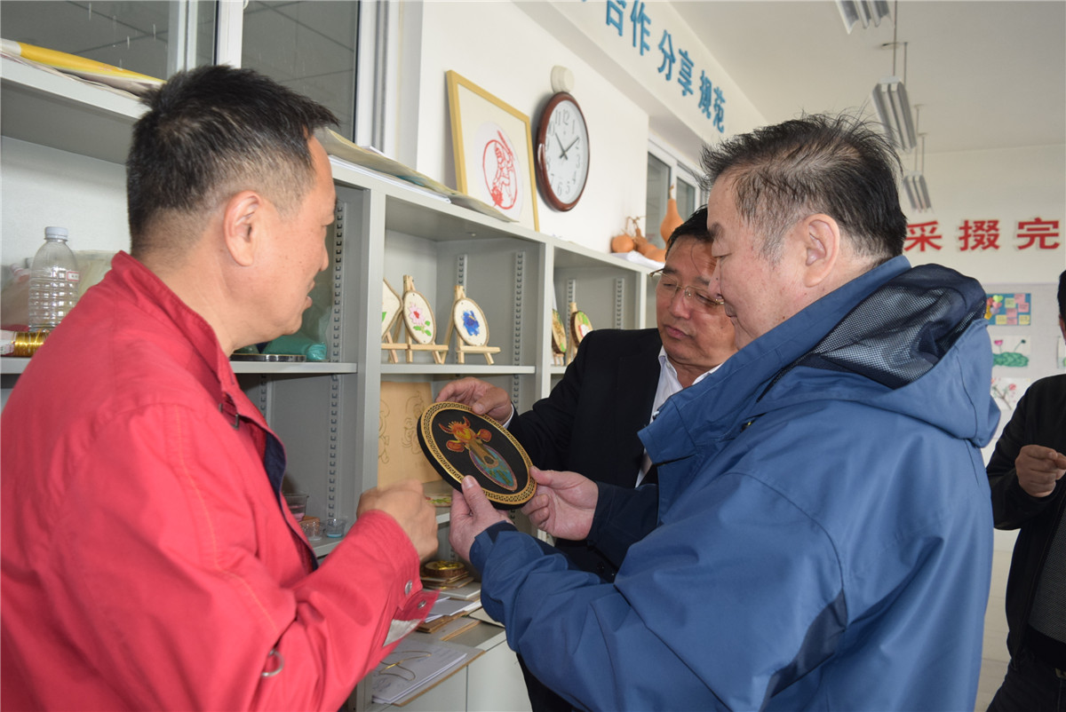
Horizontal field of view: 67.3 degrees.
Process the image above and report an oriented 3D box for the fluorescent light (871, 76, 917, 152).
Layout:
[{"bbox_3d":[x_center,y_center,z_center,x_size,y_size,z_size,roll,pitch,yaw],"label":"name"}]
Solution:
[{"bbox_3d":[2.018,-1.328,4.420,0.160,0.075,1.190,2,0,29],"label":"fluorescent light"}]

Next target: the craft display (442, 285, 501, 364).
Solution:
[{"bbox_3d":[-0.206,-0.092,2.415,0.165,0.239,0.202,2,0,35],"label":"craft display"}]

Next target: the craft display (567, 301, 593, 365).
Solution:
[{"bbox_3d":[0.172,-0.079,3.029,0.170,0.242,0.202,2,0,35],"label":"craft display"}]

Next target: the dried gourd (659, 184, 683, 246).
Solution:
[{"bbox_3d":[0.652,-0.615,3.727,0.145,0.370,0.145,2,0,29],"label":"dried gourd"}]

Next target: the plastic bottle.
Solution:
[{"bbox_3d":[-0.743,-0.099,1.237,0.067,0.204,0.067,2,0,29],"label":"plastic bottle"}]

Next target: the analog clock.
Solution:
[{"bbox_3d":[0.145,-0.887,3.494,0.050,0.500,0.500,2,0,29],"label":"analog clock"}]

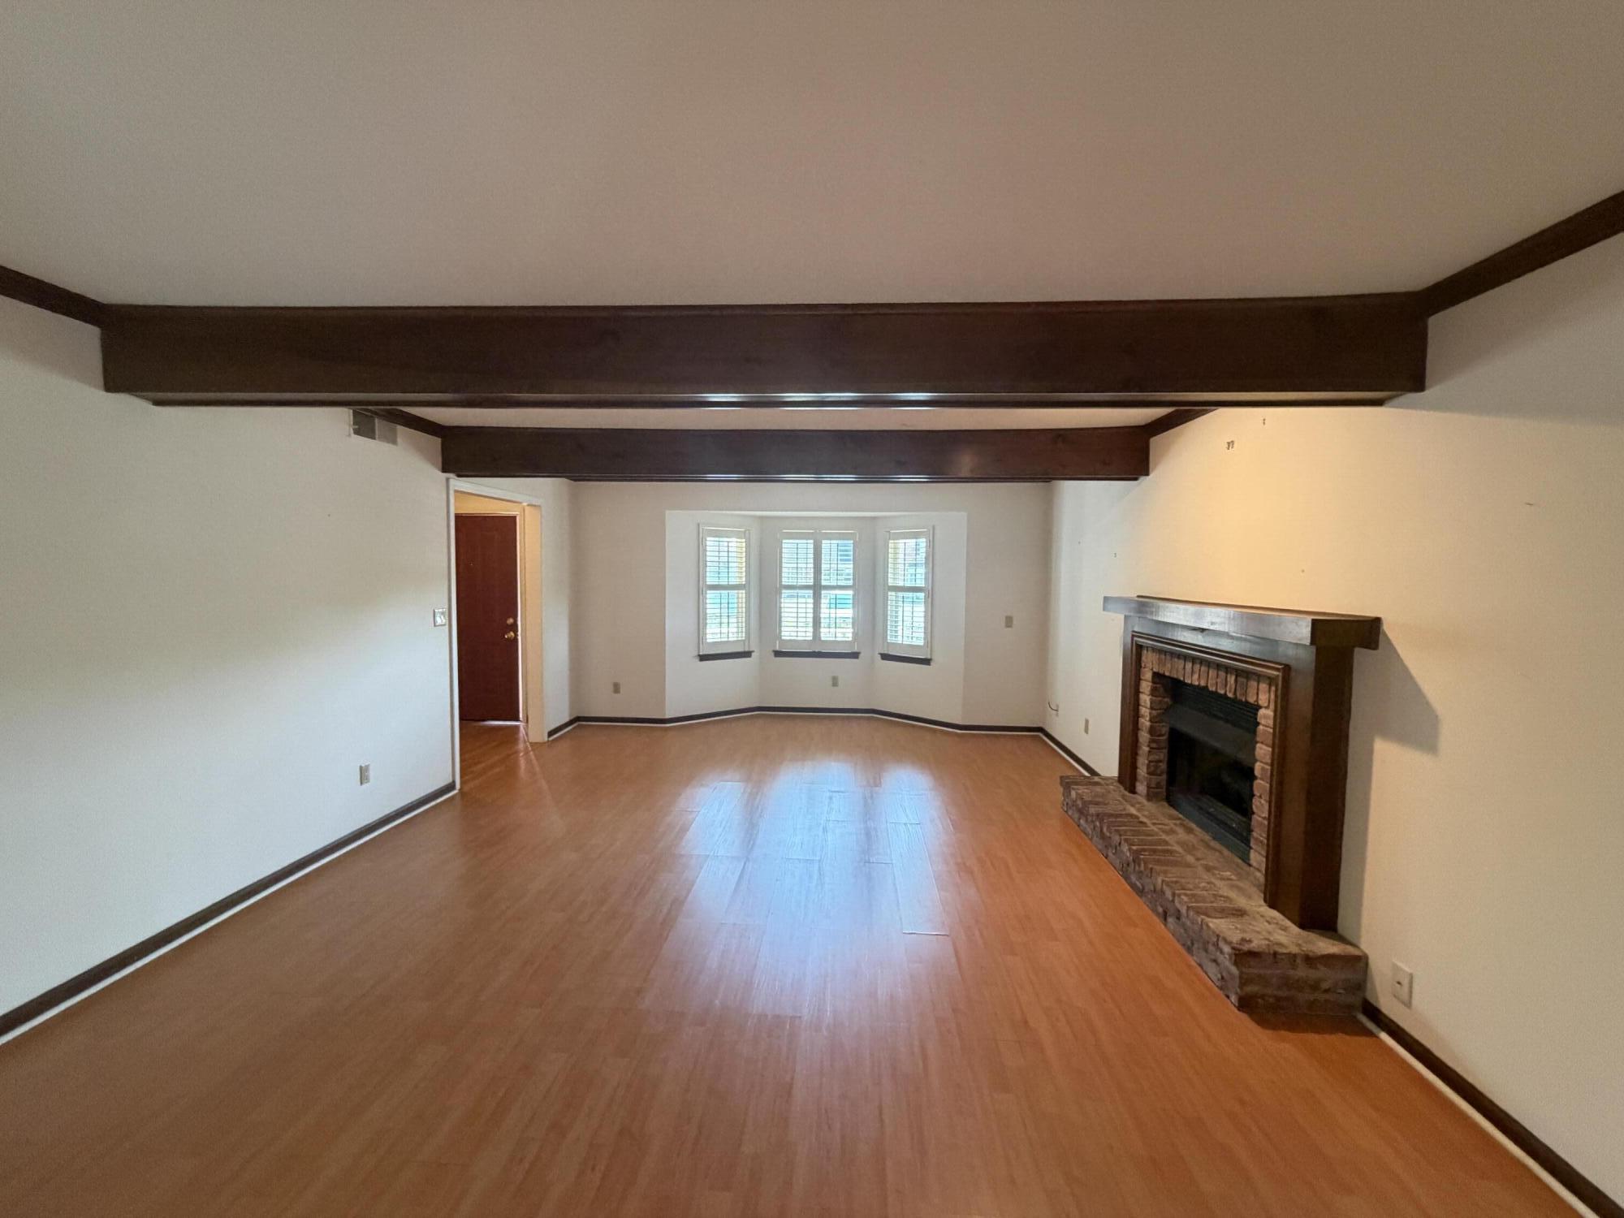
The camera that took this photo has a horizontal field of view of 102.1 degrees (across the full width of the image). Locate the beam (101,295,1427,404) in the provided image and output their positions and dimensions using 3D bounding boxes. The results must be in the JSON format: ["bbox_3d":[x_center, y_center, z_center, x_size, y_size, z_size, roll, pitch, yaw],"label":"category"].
[{"bbox_3d":[-0.282,-0.896,2.343,4.495,0.310,0.195,1,3,3],"label":"beam"}]

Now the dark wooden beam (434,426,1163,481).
[{"bbox_3d":[-0.172,-1.011,4.289,4.495,0.313,0.180,1,3,3],"label":"dark wooden beam"}]

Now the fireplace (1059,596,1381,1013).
[{"bbox_3d":[1.779,0.669,3.228,0.445,1.395,1.955,1,3,3],"label":"fireplace"}]

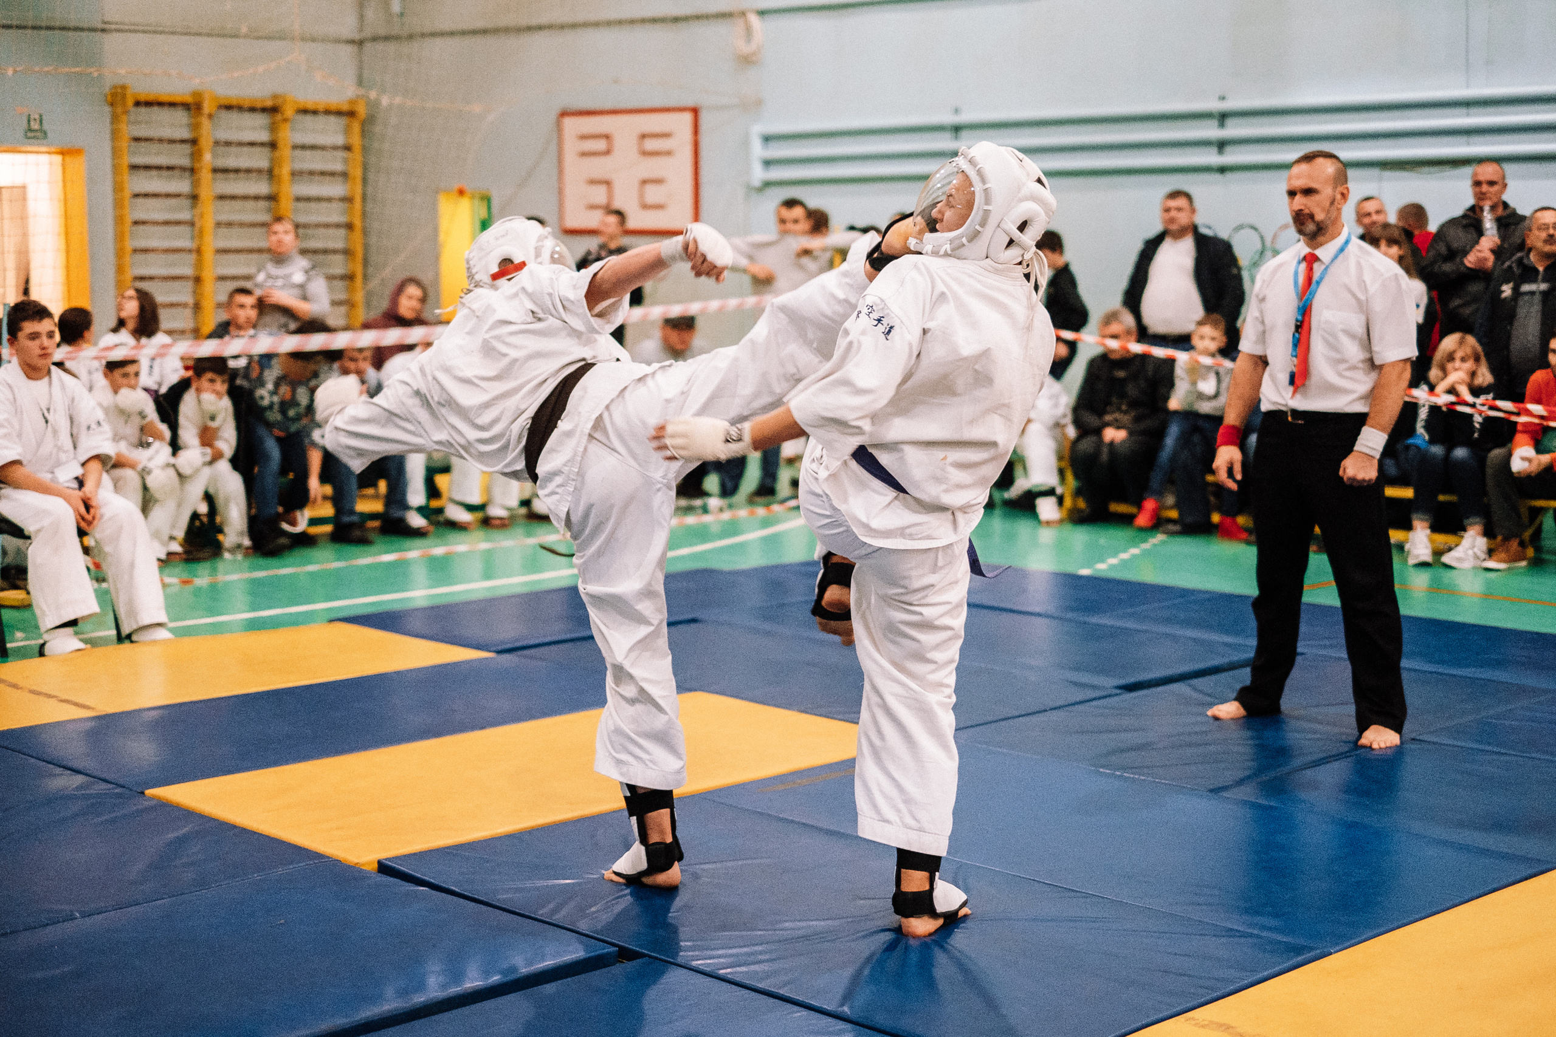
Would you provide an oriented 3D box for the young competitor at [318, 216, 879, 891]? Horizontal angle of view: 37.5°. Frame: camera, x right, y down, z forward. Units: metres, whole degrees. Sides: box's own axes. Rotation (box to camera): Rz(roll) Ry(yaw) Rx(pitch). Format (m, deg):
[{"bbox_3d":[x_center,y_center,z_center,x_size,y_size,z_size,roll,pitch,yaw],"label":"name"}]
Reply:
[{"bbox_3d":[-0.376,0.078,5.132,1.320,1.520,0.620,1,7,14],"label":"young competitor"}]

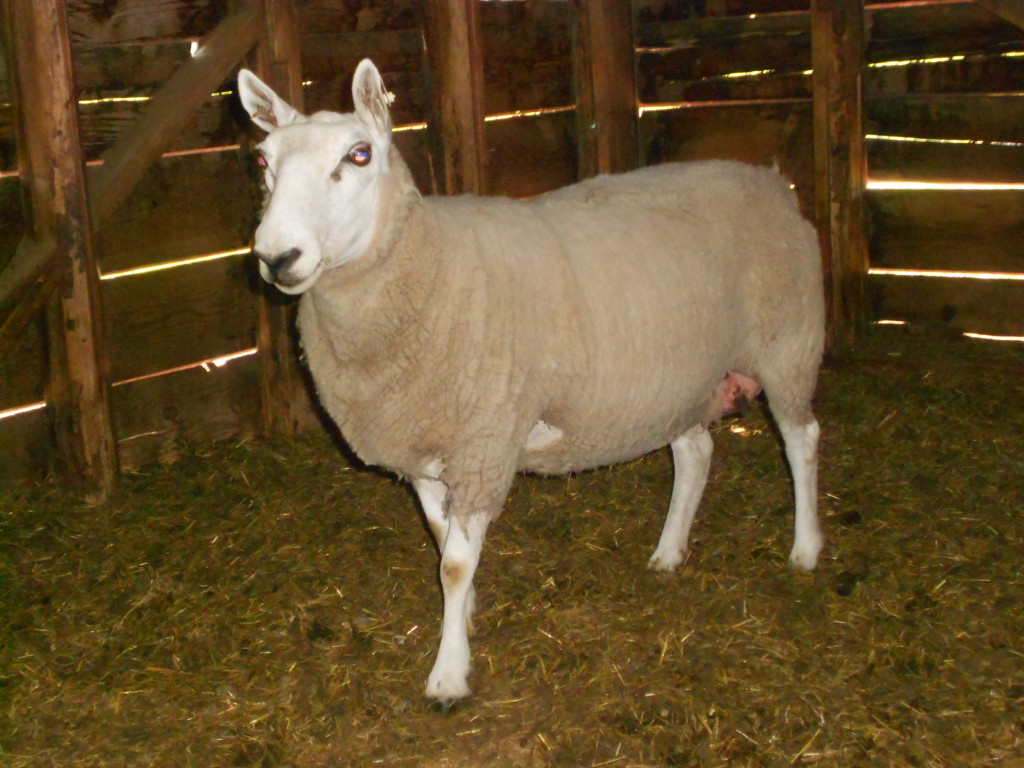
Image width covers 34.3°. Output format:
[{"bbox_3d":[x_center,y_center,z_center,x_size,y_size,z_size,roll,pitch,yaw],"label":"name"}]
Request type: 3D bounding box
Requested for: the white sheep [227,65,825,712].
[{"bbox_3d":[0.062,-0.046,2.646,1.103,0.944,0.408,-12,17,-39],"label":"white sheep"}]

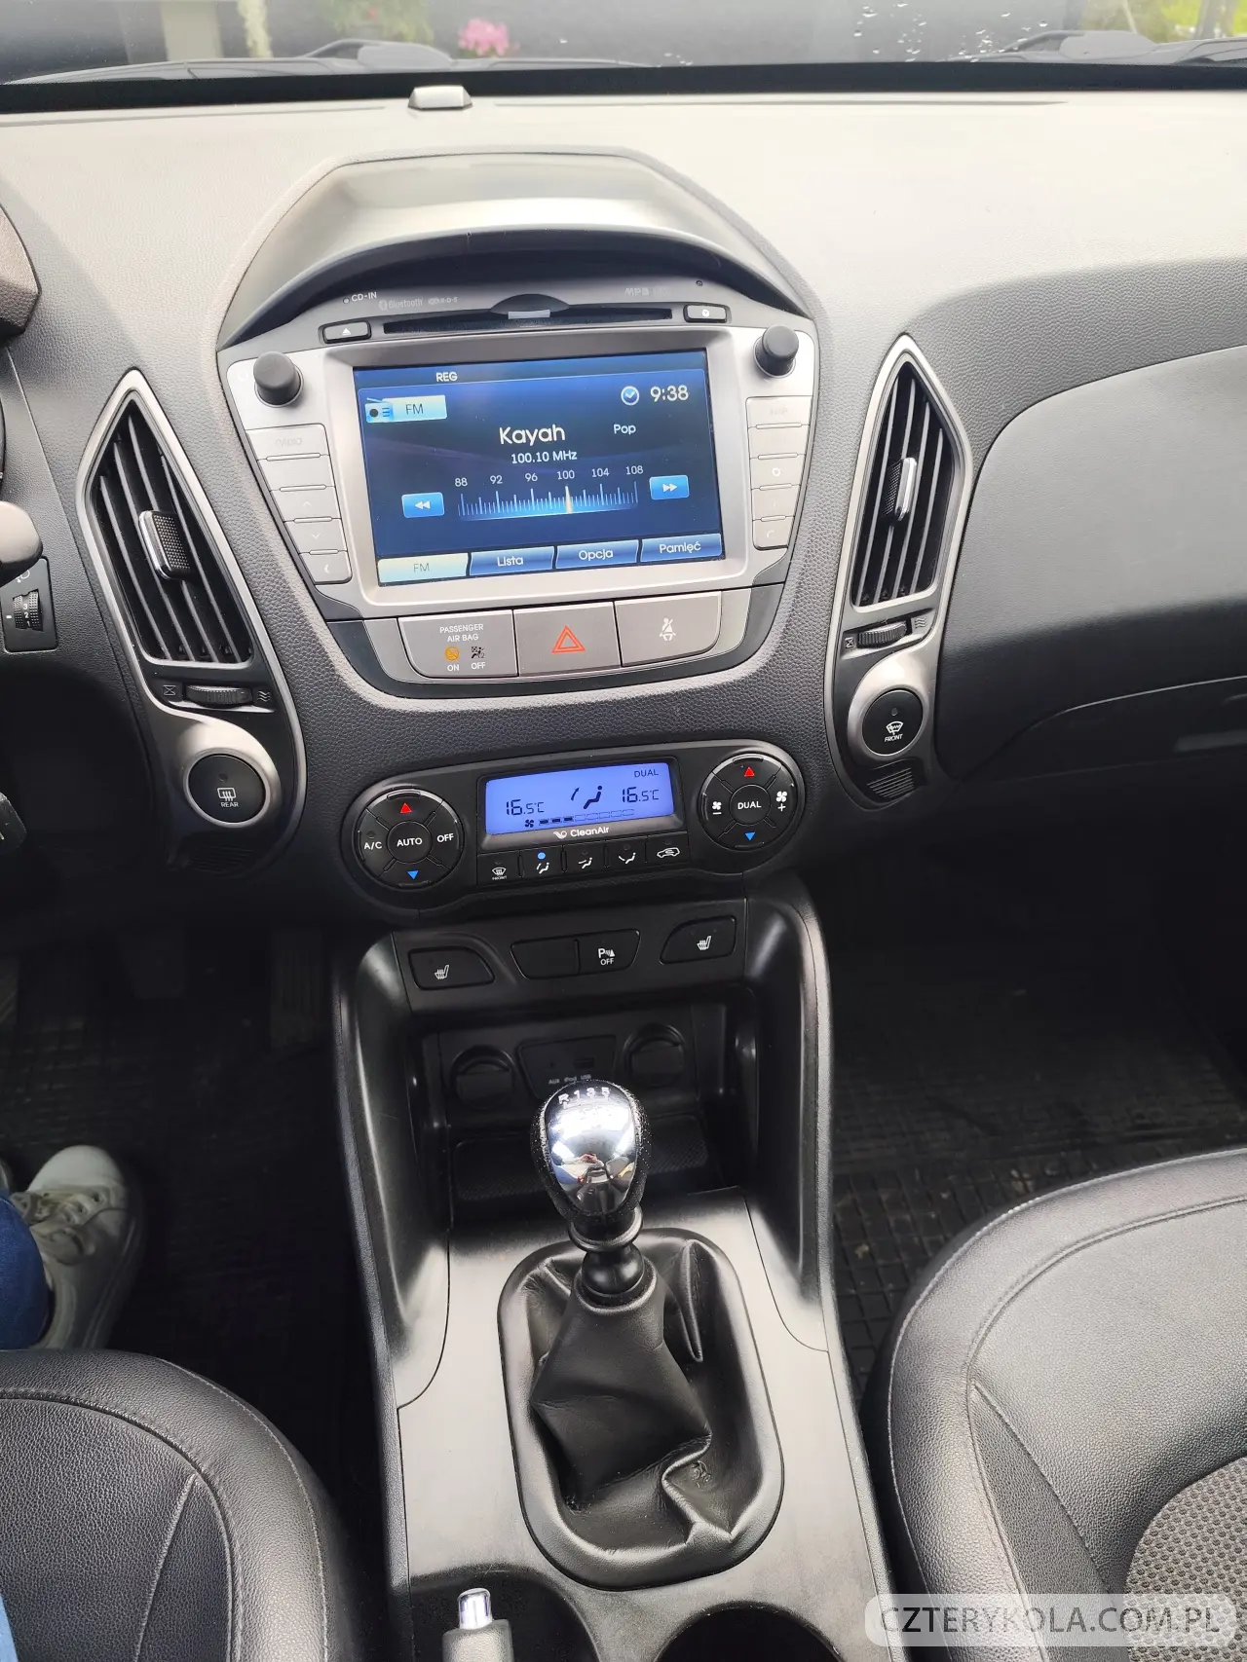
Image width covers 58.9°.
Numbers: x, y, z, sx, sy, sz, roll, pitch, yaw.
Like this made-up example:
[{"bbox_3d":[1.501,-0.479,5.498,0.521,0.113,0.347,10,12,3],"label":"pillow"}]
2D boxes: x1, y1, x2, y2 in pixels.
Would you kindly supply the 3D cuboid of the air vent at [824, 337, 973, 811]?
[{"bbox_3d":[0.123,-0.115,0.512,0.070,0.220,0.032,1,12,-21],"label":"air vent"}]

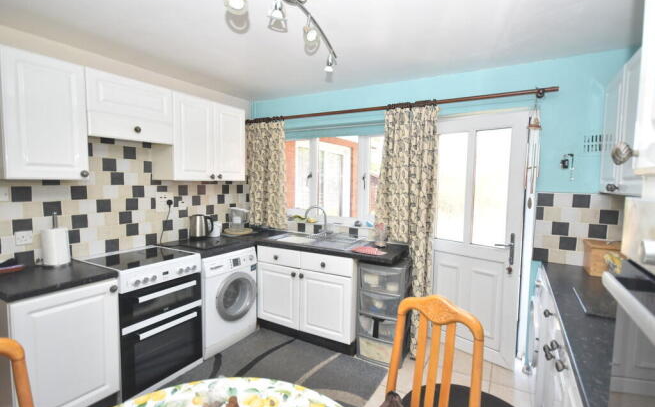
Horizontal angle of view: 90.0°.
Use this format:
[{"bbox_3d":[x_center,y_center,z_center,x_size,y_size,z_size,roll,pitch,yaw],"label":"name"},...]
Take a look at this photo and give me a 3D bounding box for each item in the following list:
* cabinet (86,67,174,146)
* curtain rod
[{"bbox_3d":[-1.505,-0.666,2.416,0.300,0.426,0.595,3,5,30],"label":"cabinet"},{"bbox_3d":[0.335,-0.855,2.973,2.887,0.048,0.055,3,5,30],"label":"curtain rod"}]

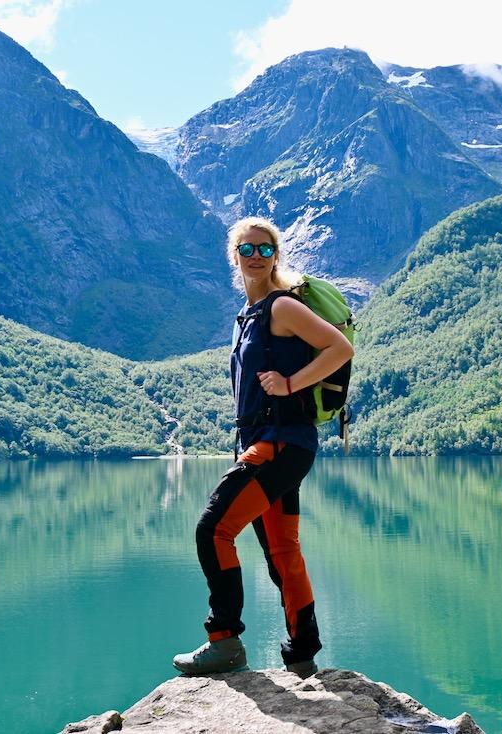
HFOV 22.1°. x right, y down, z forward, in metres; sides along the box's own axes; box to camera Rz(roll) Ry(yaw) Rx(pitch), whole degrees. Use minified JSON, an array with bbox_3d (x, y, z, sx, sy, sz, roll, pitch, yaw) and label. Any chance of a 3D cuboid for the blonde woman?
[{"bbox_3d":[0.045,0.280,4.670,0.620,1.660,0.480,1,-4,-17],"label":"blonde woman"}]

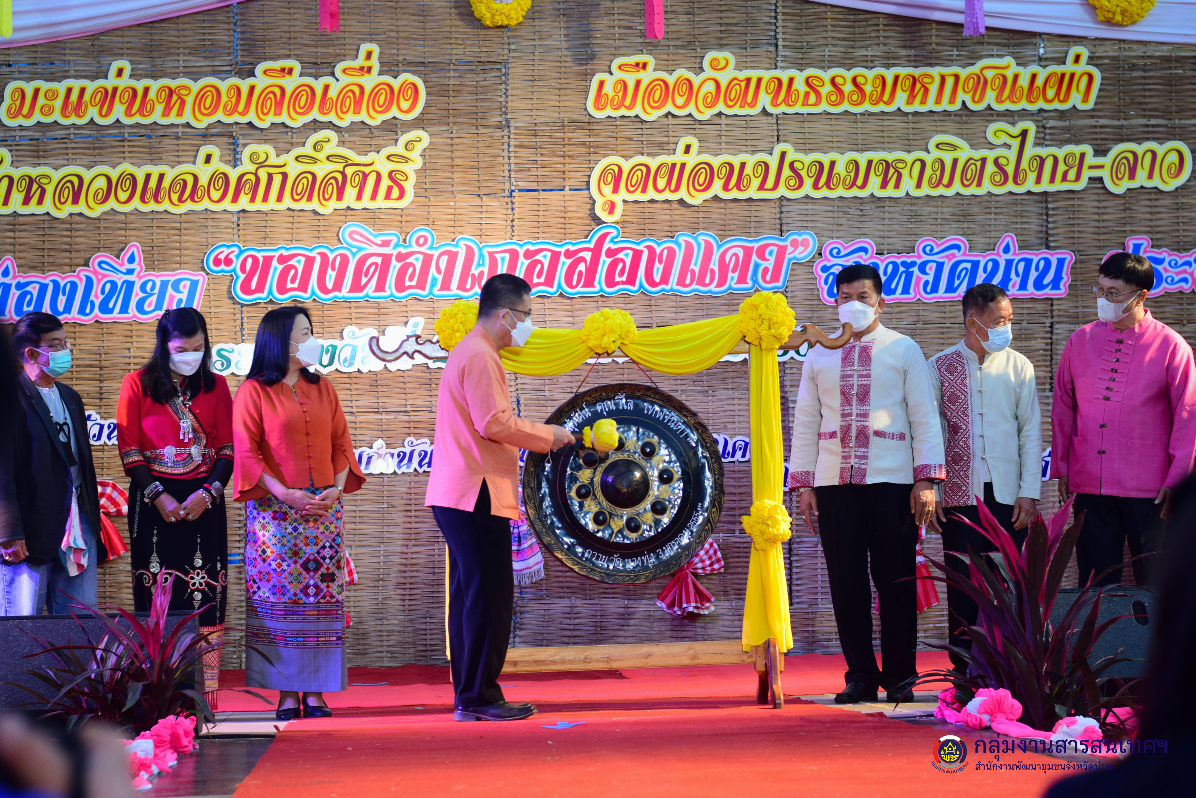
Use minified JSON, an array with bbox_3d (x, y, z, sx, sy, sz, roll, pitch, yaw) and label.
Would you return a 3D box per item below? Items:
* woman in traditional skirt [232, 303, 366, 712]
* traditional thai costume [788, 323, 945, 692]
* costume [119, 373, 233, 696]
[{"bbox_3d":[-1.156,0.437,9.620,0.510,1.590,0.360,-1,0,-22],"label":"woman in traditional skirt"},{"bbox_3d":[1.054,0.424,9.780,0.590,1.440,0.320,-1,0,17],"label":"traditional thai costume"},{"bbox_3d":[-1.649,0.527,9.720,0.460,1.280,0.320,-1,0,-17],"label":"costume"}]

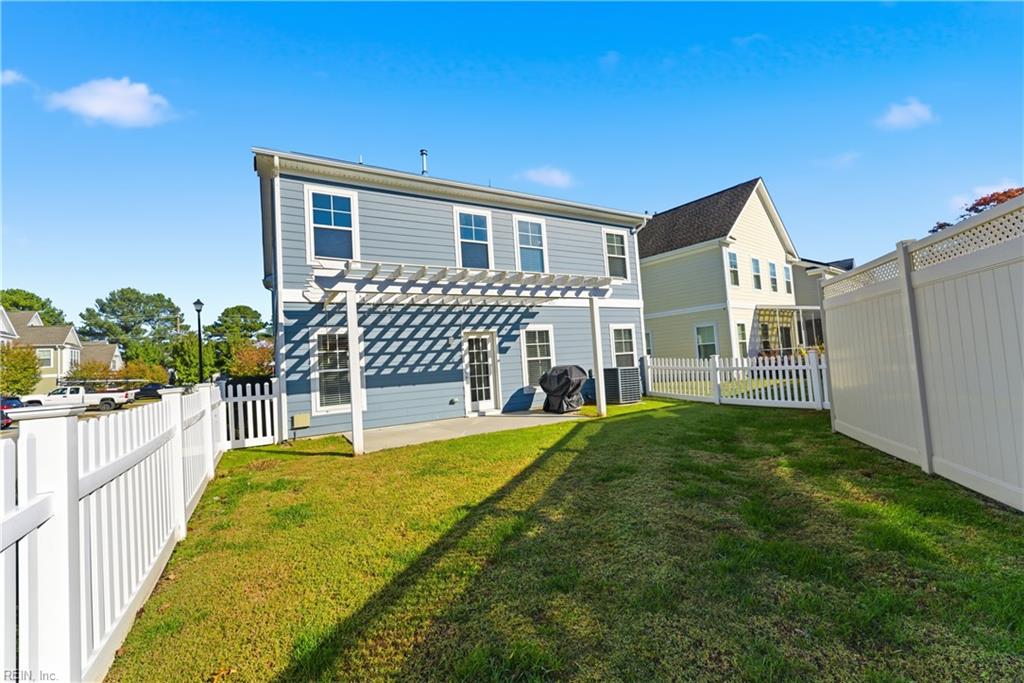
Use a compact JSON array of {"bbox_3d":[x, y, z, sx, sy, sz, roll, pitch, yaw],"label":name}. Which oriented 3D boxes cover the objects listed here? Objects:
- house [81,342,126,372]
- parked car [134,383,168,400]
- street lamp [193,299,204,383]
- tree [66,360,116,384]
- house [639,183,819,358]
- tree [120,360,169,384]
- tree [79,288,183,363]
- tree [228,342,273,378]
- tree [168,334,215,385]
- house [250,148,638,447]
[{"bbox_3d":[-64.356,4.375,61.993,9.500,8.400,10.000,-2,-3,-29],"label":"house"},{"bbox_3d":[-32.853,4.582,36.500,4.600,1.520,1.820,-2,-3,-29],"label":"parked car"},{"bbox_3d":[-13.651,0.645,17.390,0.400,5.080,0.400,-1,-3,-38],"label":"street lamp"},{"bbox_3d":[-42.105,4.074,39.906,3.600,4.340,3.600,-6,-3,43],"label":"tree"},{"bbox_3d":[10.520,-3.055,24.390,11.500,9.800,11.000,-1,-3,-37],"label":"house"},{"bbox_3d":[-36.892,3.925,39.913,3.700,4.040,3.700,-1,-3,-43],"label":"tree"},{"bbox_3d":[-71.655,-0.240,74.578,13.500,19.530,13.500,-1,-3,-44],"label":"tree"},{"bbox_3d":[-21.458,2.267,32.905,3.400,4.380,3.400,-2,-3,-33],"label":"tree"},{"bbox_3d":[-27.201,2.161,33.880,3.300,5.530,3.300,-1,-3,-39],"label":"tree"},{"bbox_3d":[-2.721,-2.019,15.049,11.300,8.500,10.600,-2,-3,-29],"label":"house"}]

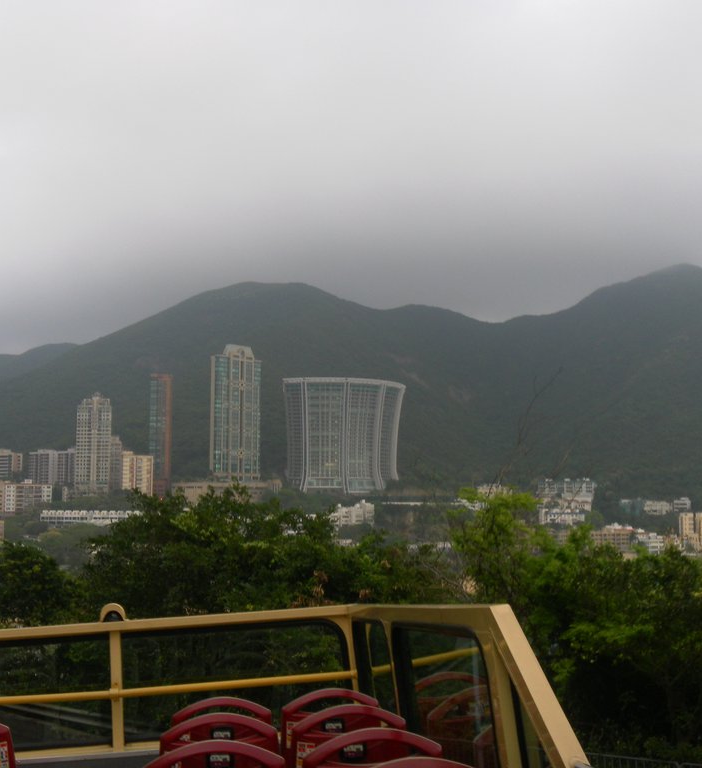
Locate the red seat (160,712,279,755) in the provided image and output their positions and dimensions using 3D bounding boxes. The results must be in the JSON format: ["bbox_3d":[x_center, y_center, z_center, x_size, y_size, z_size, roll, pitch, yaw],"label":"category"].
[{"bbox_3d":[-0.484,1.697,4.020,0.450,0.850,0.520,-3,-11,-7],"label":"red seat"}]

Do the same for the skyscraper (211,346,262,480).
[{"bbox_3d":[-93.853,24.075,845.000,34.000,112.000,23.000,4,-7,-30],"label":"skyscraper"}]

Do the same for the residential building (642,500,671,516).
[{"bbox_3d":[232.570,94.200,785.000,19.400,11.600,14.000,0,-5,7],"label":"residential building"}]

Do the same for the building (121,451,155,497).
[{"bbox_3d":[-166.440,72.170,810.000,22.600,38.300,19.000,1,-5,-5],"label":"building"}]

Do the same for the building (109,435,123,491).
[{"bbox_3d":[-199.667,65.999,865.000,19.000,48.000,19.000,3,-7,-23],"label":"building"}]

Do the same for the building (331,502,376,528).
[{"bbox_3d":[1.910,98.671,783.811,32.873,20.155,16.000,0,-5,0],"label":"building"}]

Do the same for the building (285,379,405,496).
[{"bbox_3d":[-4.489,46.072,918.835,103.424,101.451,46.000,0,-5,6],"label":"building"}]

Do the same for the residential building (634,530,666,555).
[{"bbox_3d":[205.466,109.689,712.918,20.681,16.192,15.000,-1,-5,16],"label":"residential building"}]

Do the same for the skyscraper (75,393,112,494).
[{"bbox_3d":[-217.400,51.340,875.000,27.600,85.400,25.000,1,-5,-6],"label":"skyscraper"}]

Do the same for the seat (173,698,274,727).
[{"bbox_3d":[-0.511,1.795,4.448,0.440,0.920,0.520,-4,-11,-7],"label":"seat"}]

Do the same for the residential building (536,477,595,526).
[{"bbox_3d":[165.733,90.786,800.000,43.000,37.000,24.000,0,-6,6],"label":"residential building"}]

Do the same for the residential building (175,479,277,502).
[{"bbox_3d":[-97.600,85.210,815.000,80.300,19.600,38.000,1,-5,-3],"label":"residential building"}]

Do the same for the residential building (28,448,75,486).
[{"bbox_3d":[-258.023,73.474,895.000,40.000,36.000,20.000,2,-7,-18],"label":"residential building"}]

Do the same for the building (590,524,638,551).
[{"bbox_3d":[178.735,105.879,705.000,31.000,20.000,16.000,0,-6,6],"label":"building"}]

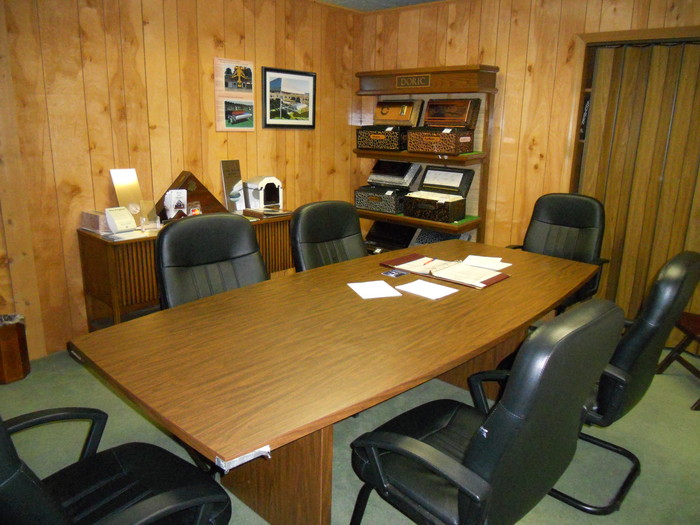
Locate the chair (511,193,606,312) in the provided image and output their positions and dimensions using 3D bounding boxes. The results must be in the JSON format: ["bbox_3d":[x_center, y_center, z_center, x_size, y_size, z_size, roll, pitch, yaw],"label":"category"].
[{"bbox_3d":[1.348,0.072,3.704,0.638,1.025,0.643,13,19,38],"label":"chair"}]

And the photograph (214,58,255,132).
[{"bbox_3d":[-0.865,-1.257,4.138,0.018,0.522,0.369,13,19,38],"label":"photograph"}]

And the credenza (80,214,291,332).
[{"bbox_3d":[-1.047,0.078,3.949,0.456,0.757,1.536,13,19,38],"label":"credenza"}]

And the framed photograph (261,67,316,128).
[{"bbox_3d":[-0.492,-1.358,4.564,0.028,0.468,0.595,13,19,38],"label":"framed photograph"}]

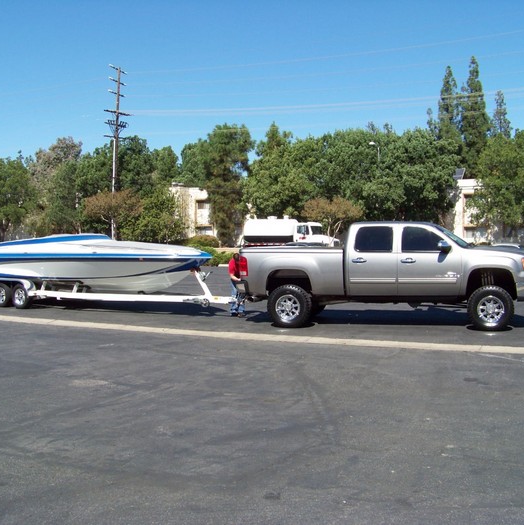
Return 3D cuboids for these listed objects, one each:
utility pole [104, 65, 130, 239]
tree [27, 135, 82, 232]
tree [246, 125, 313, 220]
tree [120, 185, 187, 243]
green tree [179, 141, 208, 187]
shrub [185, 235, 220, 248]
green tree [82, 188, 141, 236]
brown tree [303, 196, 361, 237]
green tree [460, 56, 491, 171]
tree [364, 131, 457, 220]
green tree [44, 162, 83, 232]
[{"bbox_3d":[-14.301,-10.115,71.799,0.500,18.930,3.400,1,1,33],"label":"utility pole"},{"bbox_3d":[-20.807,-6.600,73.000,5.615,12.068,5.615,0,2,-16],"label":"tree"},{"bbox_3d":[1.442,-5.847,60.000,5.769,11.383,5.769,0,2,1],"label":"tree"},{"bbox_3d":[-10.422,-4.054,69.929,6.200,6.890,6.000,0,1,0],"label":"tree"},{"bbox_3d":[-8.078,-7.682,85.854,4.800,13.460,4.800,0,1,0],"label":"green tree"},{"bbox_3d":[-5.638,-1.821,68.977,3.400,1.670,2.600,0,1,0],"label":"shrub"},{"bbox_3d":[-10.543,-2.528,51.000,4.063,5.313,4.063,0,2,-12],"label":"green tree"},{"bbox_3d":[4.552,-2.003,47.000,3.874,4.516,3.874,0,2,6],"label":"brown tree"},{"bbox_3d":[22.223,-11.220,75.776,3.800,20.570,3.800,0,1,0],"label":"green tree"},{"bbox_3d":[11.423,-5.168,56.000,7.385,10.278,7.385,1,2,12],"label":"tree"},{"bbox_3d":[-21.619,-5.935,78.890,4.900,10.260,4.800,0,1,0],"label":"green tree"}]

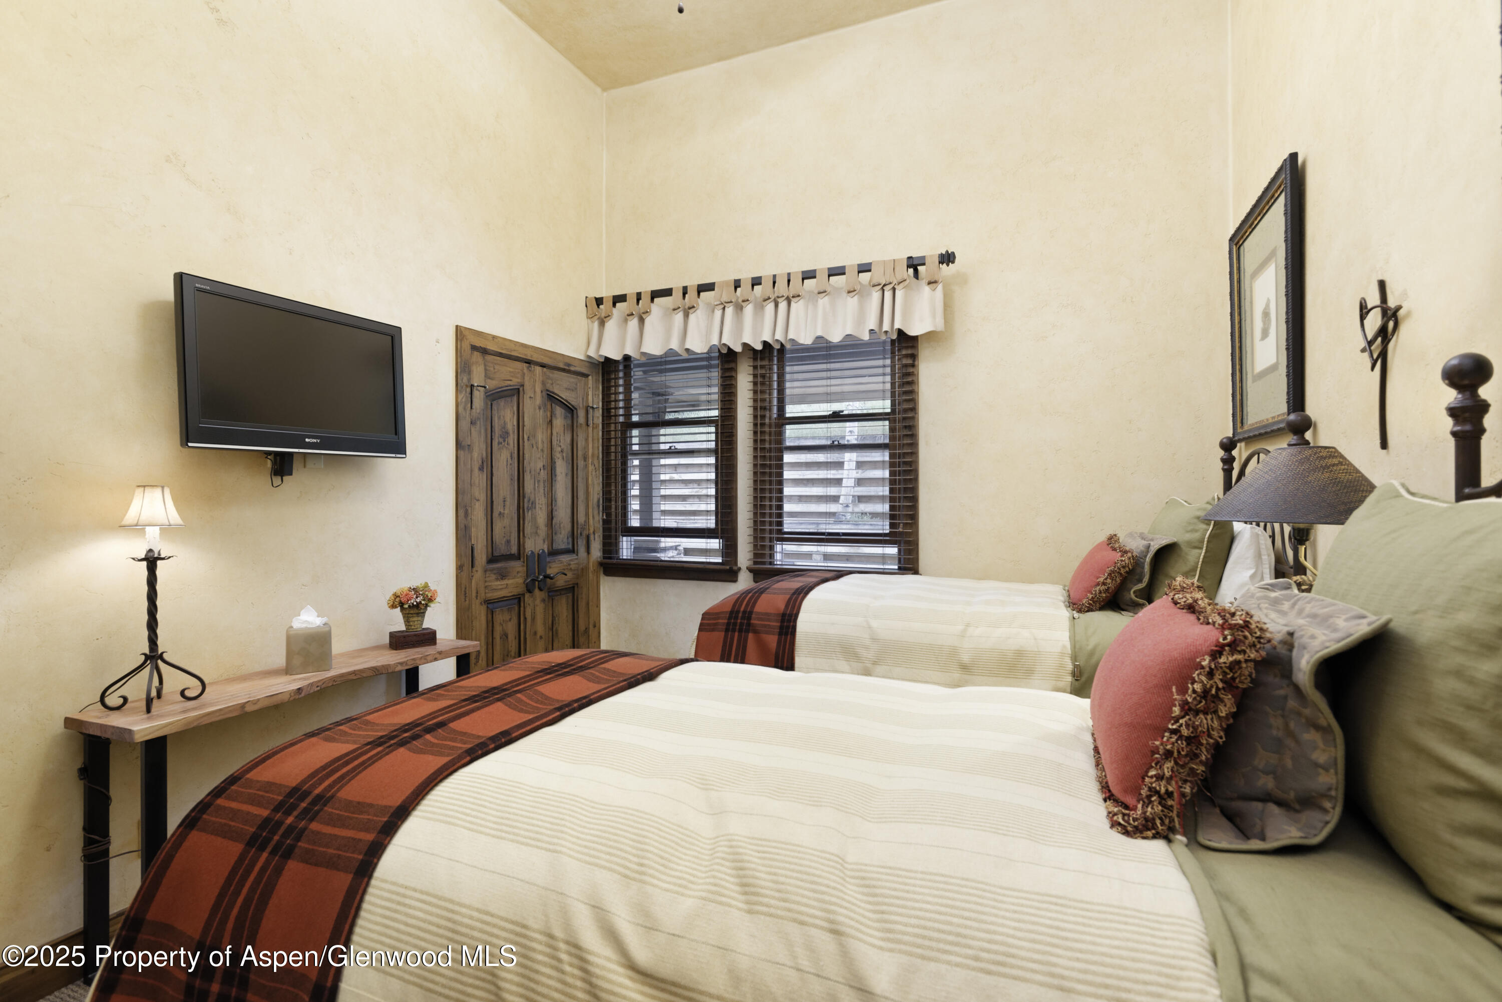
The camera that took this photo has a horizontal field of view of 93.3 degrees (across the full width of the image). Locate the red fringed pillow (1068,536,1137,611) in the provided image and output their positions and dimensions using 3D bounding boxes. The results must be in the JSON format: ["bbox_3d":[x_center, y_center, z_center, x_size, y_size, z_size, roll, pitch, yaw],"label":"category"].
[{"bbox_3d":[1.293,0.266,2.650,0.145,0.280,0.335,39,16,5],"label":"red fringed pillow"}]

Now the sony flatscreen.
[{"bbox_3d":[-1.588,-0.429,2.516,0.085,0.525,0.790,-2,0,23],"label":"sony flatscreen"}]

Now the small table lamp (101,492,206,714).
[{"bbox_3d":[-1.766,0.281,2.097,0.240,0.648,0.240,0,0,-37],"label":"small table lamp"}]

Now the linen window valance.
[{"bbox_3d":[-0.021,-0.985,3.731,2.050,0.365,0.100,0,0,24],"label":"linen window valance"}]

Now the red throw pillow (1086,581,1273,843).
[{"bbox_3d":[0.566,0.261,0.976,0.150,0.285,0.340,27,12,13],"label":"red throw pillow"}]

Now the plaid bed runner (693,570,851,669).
[{"bbox_3d":[0.159,0.550,3.160,0.440,0.430,1.050,0,0,24],"label":"plaid bed runner"}]

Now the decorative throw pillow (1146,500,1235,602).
[{"bbox_3d":[1.506,0.187,2.475,0.180,0.430,0.630,16,7,23],"label":"decorative throw pillow"}]

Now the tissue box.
[{"bbox_3d":[-1.590,0.526,2.546,0.135,0.157,0.135,0,0,-37],"label":"tissue box"}]

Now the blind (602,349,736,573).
[{"bbox_3d":[-0.480,-0.227,4.072,0.870,1.210,0.055,0,0,24],"label":"blind"}]

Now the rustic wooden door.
[{"bbox_3d":[-1.123,0.264,3.749,0.090,2.153,1.100,0,0,24],"label":"rustic wooden door"}]

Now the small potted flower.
[{"bbox_3d":[-1.367,0.430,2.870,0.185,0.190,0.190,0,0,24],"label":"small potted flower"}]

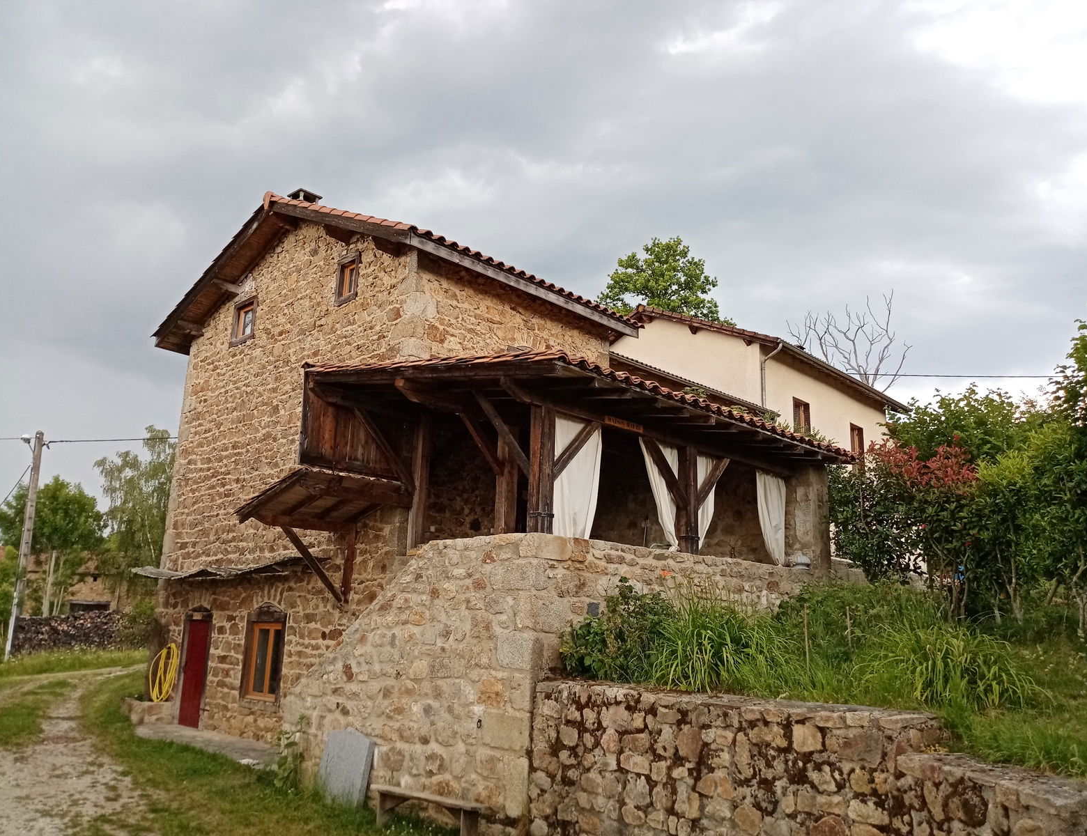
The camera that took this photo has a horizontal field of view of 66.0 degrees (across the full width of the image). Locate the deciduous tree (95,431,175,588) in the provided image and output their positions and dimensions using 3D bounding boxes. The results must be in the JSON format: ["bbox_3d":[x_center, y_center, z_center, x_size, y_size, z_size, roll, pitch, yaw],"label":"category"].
[{"bbox_3d":[-17.216,4.783,35.787,4.200,9.000,4.200,-11,-18,41],"label":"deciduous tree"}]

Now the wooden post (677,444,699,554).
[{"bbox_3d":[1.746,0.984,10.107,0.176,1.294,0.176,-10,-17,42],"label":"wooden post"}]

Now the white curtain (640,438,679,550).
[{"bbox_3d":[1.372,0.913,9.857,0.118,1.235,0.773,-10,-17,42],"label":"white curtain"}]

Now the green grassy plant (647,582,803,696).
[{"bbox_3d":[1.696,2.000,7.834,1.350,0.920,1.150,-1,-12,12],"label":"green grassy plant"}]

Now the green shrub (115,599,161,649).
[{"bbox_3d":[-15.042,7.610,31.000,1.600,1.800,1.500,7,-13,-24],"label":"green shrub"}]

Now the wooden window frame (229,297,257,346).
[{"bbox_3d":[-5.621,-1.810,15.861,0.890,0.840,0.143,-10,-17,42],"label":"wooden window frame"}]

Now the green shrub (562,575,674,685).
[{"bbox_3d":[0.706,2.050,8.128,0.900,1.000,0.800,-11,-18,41],"label":"green shrub"}]

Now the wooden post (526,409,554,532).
[{"bbox_3d":[-0.027,0.558,8.552,0.190,1.375,0.190,-11,-18,41],"label":"wooden post"}]

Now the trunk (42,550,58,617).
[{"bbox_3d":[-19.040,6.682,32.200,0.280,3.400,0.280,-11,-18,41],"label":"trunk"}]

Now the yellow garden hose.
[{"bbox_3d":[-7.072,4.744,15.594,0.780,1.080,0.170,-11,-18,41],"label":"yellow garden hose"}]

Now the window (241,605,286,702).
[{"bbox_3d":[-4.565,3.855,13.653,1.100,1.480,0.160,-11,-18,41],"label":"window"}]

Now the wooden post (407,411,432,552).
[{"bbox_3d":[-1.711,0.849,11.521,0.172,1.848,0.172,-10,-17,42],"label":"wooden post"}]

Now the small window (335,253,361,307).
[{"bbox_3d":[-3.130,-2.239,13.571,0.622,0.773,0.143,-10,-17,42],"label":"small window"}]

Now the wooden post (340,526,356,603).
[{"bbox_3d":[-2.868,2.157,12.309,0.130,1.130,0.130,-11,-18,41],"label":"wooden post"}]

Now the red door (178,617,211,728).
[{"bbox_3d":[-6.324,4.614,15.170,0.840,1.837,0.080,-11,-18,41],"label":"red door"}]

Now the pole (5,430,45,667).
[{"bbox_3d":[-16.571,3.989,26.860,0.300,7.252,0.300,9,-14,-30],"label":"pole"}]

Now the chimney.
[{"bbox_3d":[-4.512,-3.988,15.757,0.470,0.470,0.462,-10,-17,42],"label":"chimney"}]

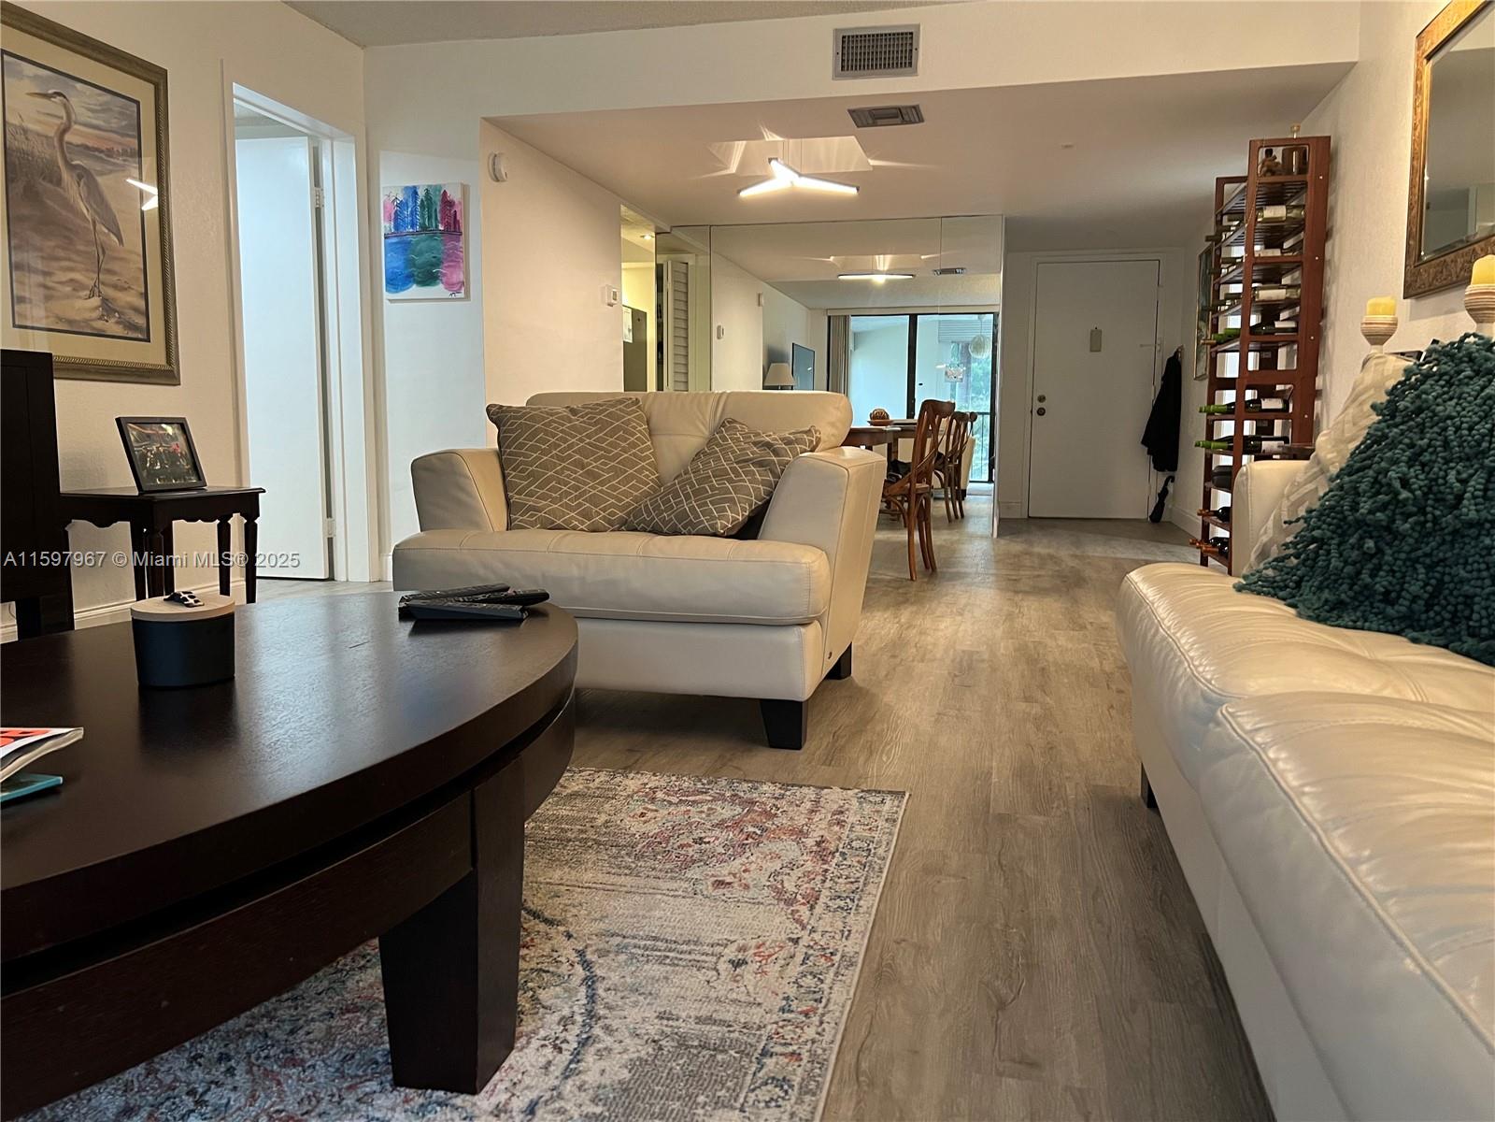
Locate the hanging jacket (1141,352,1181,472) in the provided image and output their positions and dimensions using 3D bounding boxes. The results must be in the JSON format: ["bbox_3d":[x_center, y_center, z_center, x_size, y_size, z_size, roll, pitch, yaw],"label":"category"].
[{"bbox_3d":[3.174,-1.147,8.607,0.260,0.910,0.360,2,7,13],"label":"hanging jacket"}]

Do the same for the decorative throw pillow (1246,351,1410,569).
[{"bbox_3d":[1.164,-0.158,2.074,0.150,0.460,0.460,27,1,-14],"label":"decorative throw pillow"}]

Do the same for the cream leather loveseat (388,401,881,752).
[{"bbox_3d":[-0.248,-0.046,3.102,1.170,0.853,0.940,2,7,13],"label":"cream leather loveseat"}]

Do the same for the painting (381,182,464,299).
[{"bbox_3d":[-1.495,-1.482,5.229,0.410,0.520,0.033,2,7,13],"label":"painting"}]

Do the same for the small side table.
[{"bbox_3d":[-1.953,0.033,3.729,0.480,0.530,0.490,2,7,13],"label":"small side table"}]

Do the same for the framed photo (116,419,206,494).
[{"bbox_3d":[-1.981,-0.359,3.796,0.030,0.250,0.310,-14,4,13],"label":"framed photo"}]

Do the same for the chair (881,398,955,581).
[{"bbox_3d":[0.738,-0.384,5.771,0.530,0.890,0.470,3,7,23],"label":"chair"}]

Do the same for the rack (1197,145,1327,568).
[{"bbox_3d":[2.293,-0.820,5.089,0.330,1.930,0.730,2,7,13],"label":"rack"}]

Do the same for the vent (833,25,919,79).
[{"bbox_3d":[0.535,-2.119,4.677,0.358,0.205,0.025,2,7,13],"label":"vent"}]

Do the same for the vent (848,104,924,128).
[{"bbox_3d":[0.631,-1.994,5.059,0.310,0.025,0.300,2,7,13],"label":"vent"}]

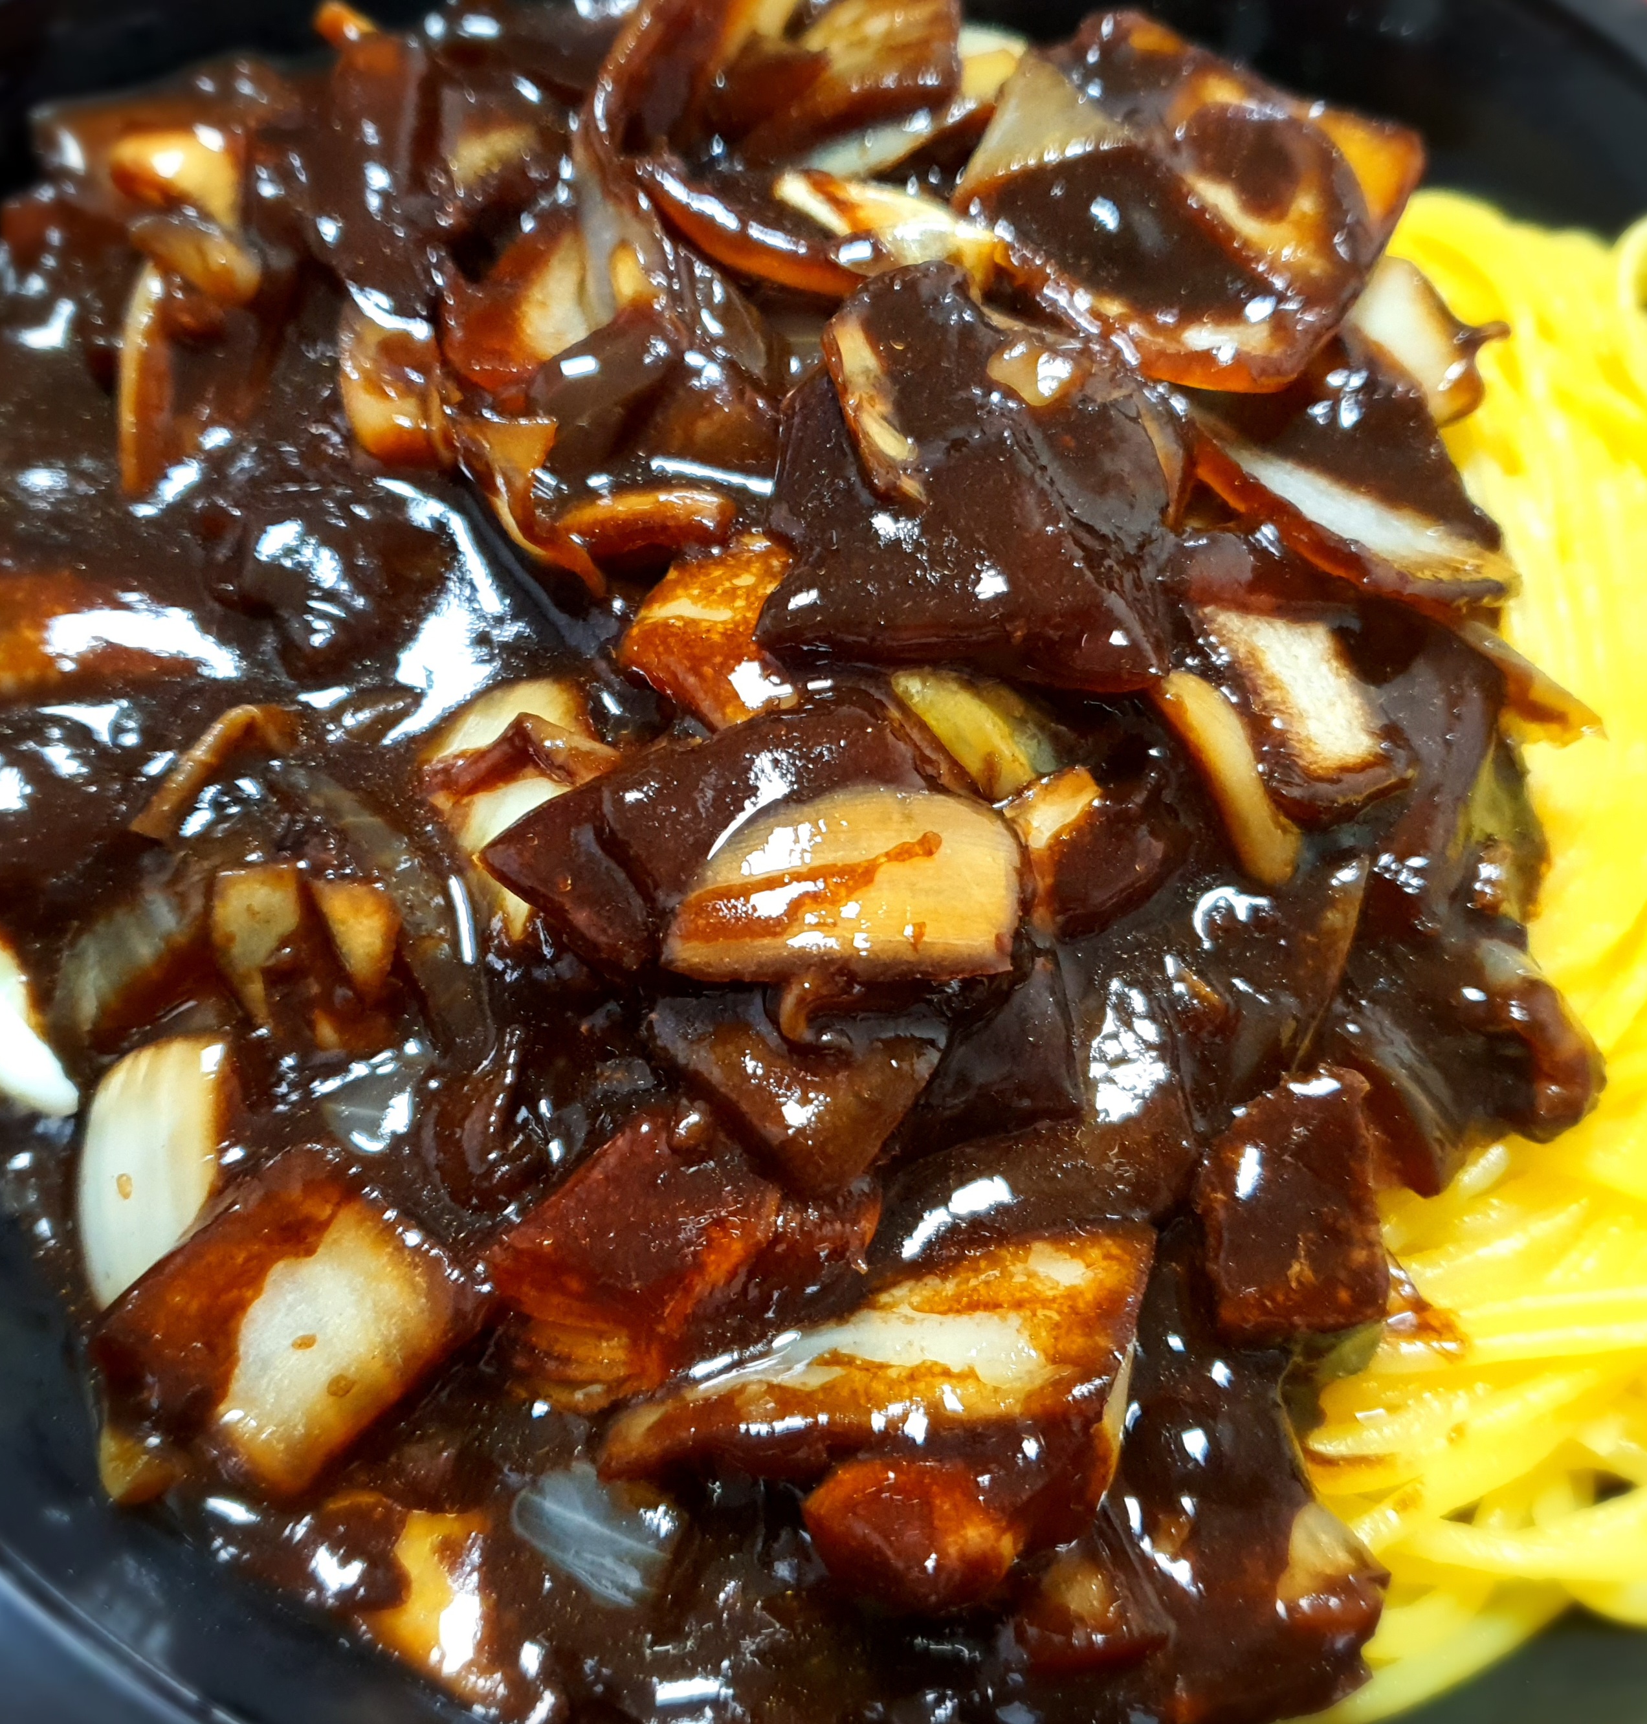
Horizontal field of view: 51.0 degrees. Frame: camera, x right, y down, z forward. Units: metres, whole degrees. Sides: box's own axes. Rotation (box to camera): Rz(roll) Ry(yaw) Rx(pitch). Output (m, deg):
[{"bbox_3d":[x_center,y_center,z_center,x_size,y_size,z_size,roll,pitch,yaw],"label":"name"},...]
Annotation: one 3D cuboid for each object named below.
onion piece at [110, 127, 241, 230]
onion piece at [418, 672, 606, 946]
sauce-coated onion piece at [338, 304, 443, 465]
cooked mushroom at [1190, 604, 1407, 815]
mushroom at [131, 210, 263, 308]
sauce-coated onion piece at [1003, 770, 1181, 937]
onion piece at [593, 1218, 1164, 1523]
[{"bbox_3d":[-0.059,-0.062,0.157,0.011,0.006,0.007,10,63,-5],"label":"onion piece"},{"bbox_3d":[-0.023,-0.004,0.129,0.013,0.009,0.018,10,63,-6],"label":"onion piece"},{"bbox_3d":[-0.037,-0.041,0.148,0.008,0.007,0.013,-7,66,-14],"label":"sauce-coated onion piece"},{"bbox_3d":[0.039,-0.013,0.142,0.011,0.008,0.016,-14,67,-17],"label":"cooked mushroom"},{"bbox_3d":[-0.056,-0.054,0.155,0.011,0.005,0.005,30,63,5],"label":"mushroom"},{"bbox_3d":[0.021,-0.001,0.133,0.012,0.009,0.011,-20,69,-19],"label":"sauce-coated onion piece"},{"bbox_3d":[0.003,0.035,0.117,0.035,0.012,0.014,-9,66,-15],"label":"onion piece"}]

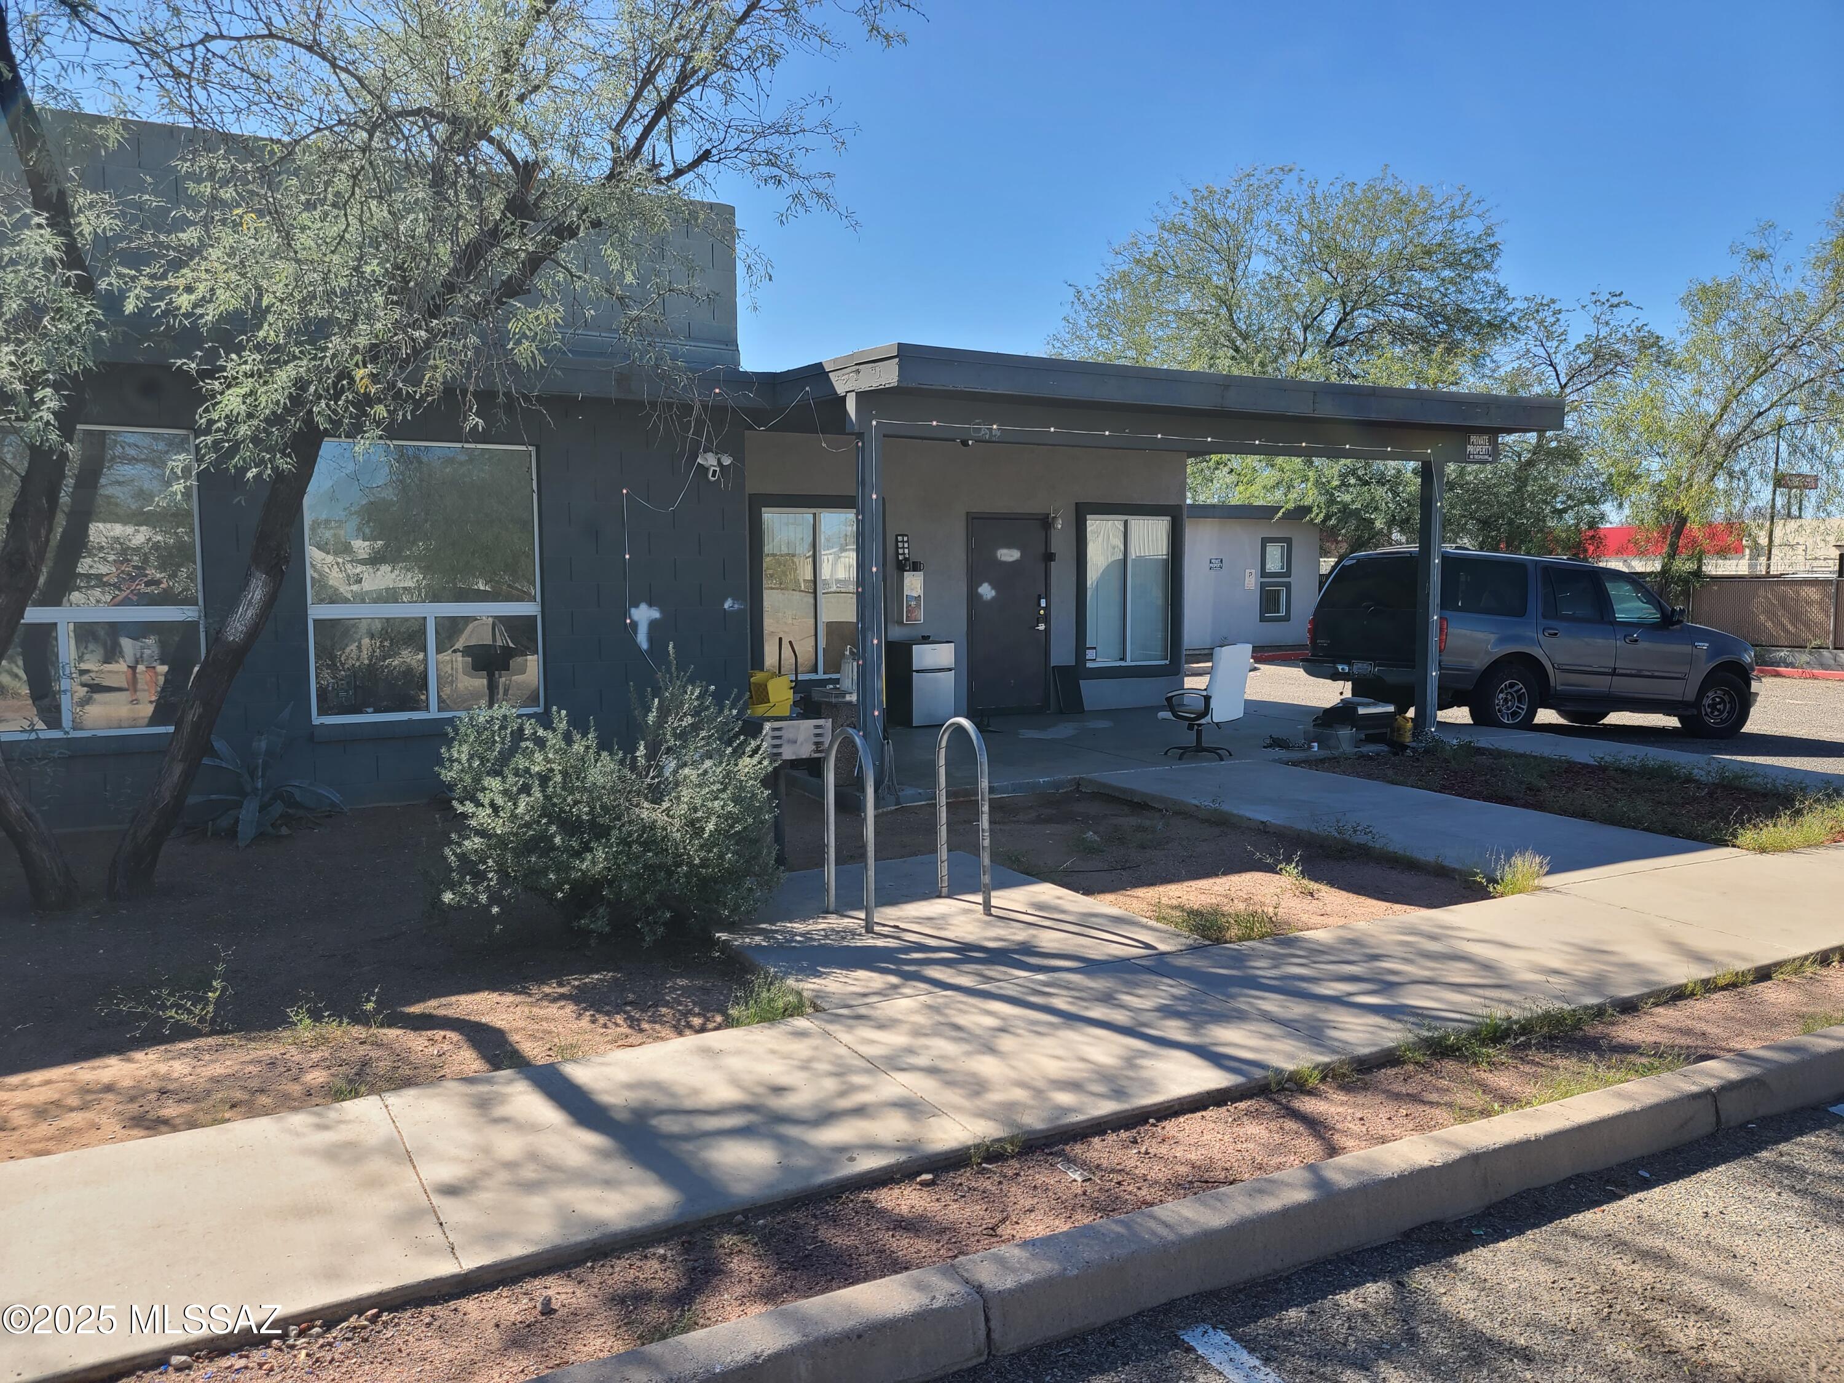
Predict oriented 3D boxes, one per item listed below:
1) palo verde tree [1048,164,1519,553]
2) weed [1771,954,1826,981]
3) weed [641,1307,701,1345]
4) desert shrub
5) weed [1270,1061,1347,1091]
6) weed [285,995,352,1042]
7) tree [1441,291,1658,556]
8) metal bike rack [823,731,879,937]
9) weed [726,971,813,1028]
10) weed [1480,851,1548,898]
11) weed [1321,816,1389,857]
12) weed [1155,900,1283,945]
[{"bbox_3d":[7.338,-5.603,27.434,9.364,10.066,8.500,1,5,15],"label":"palo verde tree"},{"bbox_3d":[3.577,1.118,5.465,0.294,0.085,0.110,-3,5,-27],"label":"weed"},{"bbox_3d":[-0.538,1.334,2.850,0.120,0.055,0.075,-3,6,-27],"label":"weed"},{"bbox_3d":[-1.528,0.453,6.432,1.530,1.222,1.350,-1,5,-13],"label":"desert shrub"},{"bbox_3d":[1.257,1.237,4.311,0.250,0.080,0.090,-3,6,-27],"label":"weed"},{"bbox_3d":[-2.142,1.160,4.730,0.190,0.110,0.170,-3,6,-27],"label":"weed"},{"bbox_3d":[12.029,-4.029,25.809,4.057,7.169,3.900,2,5,25],"label":"tree"},{"bbox_3d":[-0.329,0.613,6.102,0.050,0.895,0.480,-3,5,-27],"label":"metal bike rack"},{"bbox_3d":[-0.573,1.121,4.966,0.300,0.135,0.220,-3,6,-27],"label":"weed"},{"bbox_3d":[2.983,0.894,6.693,0.340,0.206,0.250,2,5,24],"label":"weed"},{"bbox_3d":[2.613,0.865,7.957,0.250,0.140,0.310,-3,6,-27],"label":"weed"},{"bbox_3d":[1.401,1.025,6.088,0.460,0.115,0.360,-3,6,-27],"label":"weed"}]

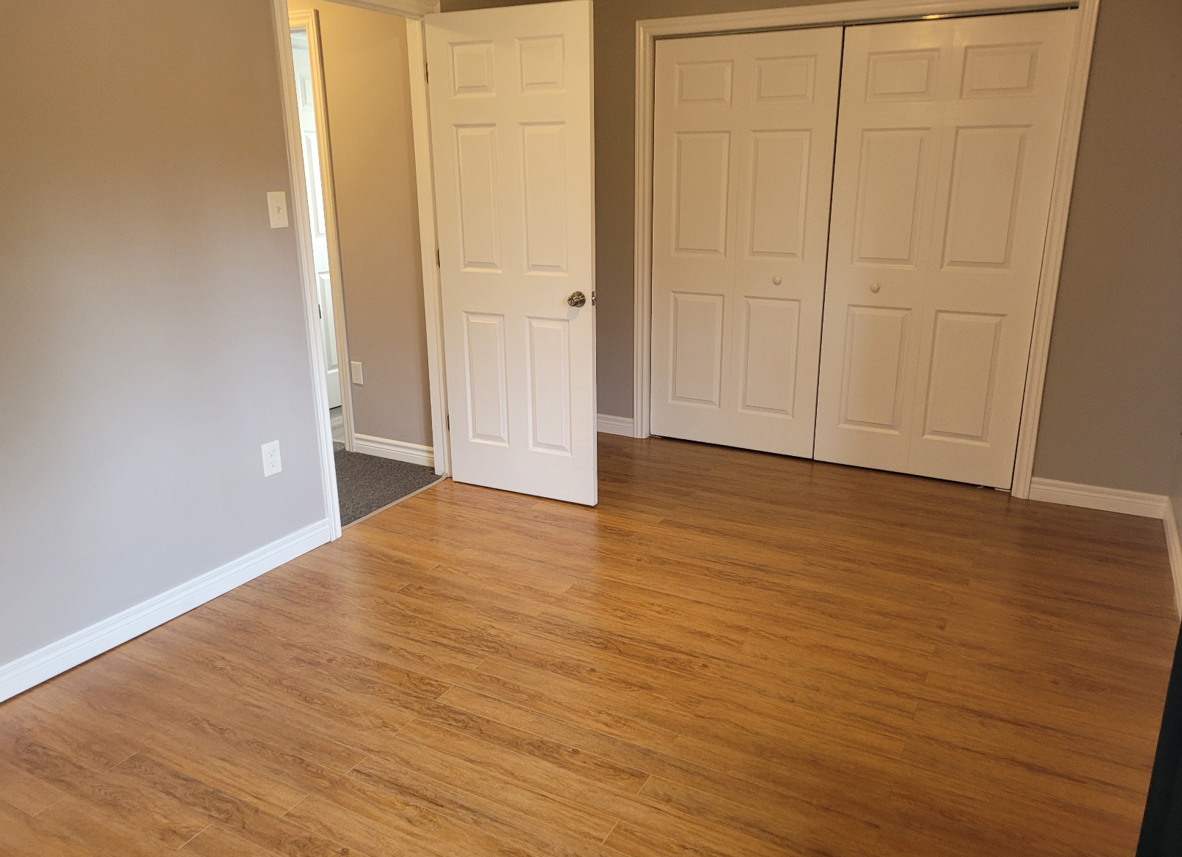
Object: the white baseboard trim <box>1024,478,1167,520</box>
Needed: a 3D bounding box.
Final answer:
[{"bbox_3d":[2.186,0.298,3.838,0.515,0.103,0.015,8,19,28],"label":"white baseboard trim"}]

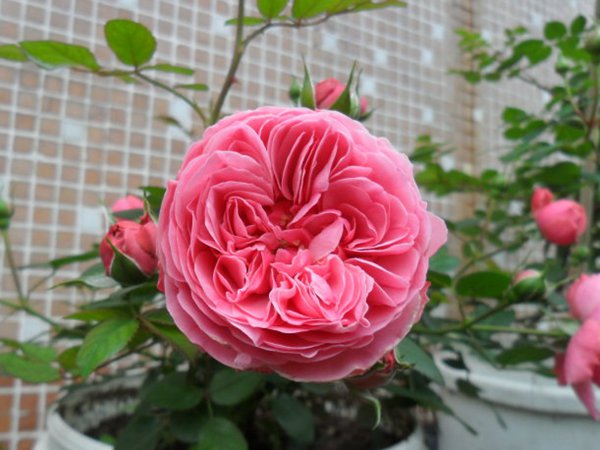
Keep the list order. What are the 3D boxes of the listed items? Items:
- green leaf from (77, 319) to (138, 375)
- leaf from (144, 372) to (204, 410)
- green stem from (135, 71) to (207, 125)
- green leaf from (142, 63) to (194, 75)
[{"bbox_3d":[-0.106,0.068,0.260,0.022,0.043,0.006,29,-20,38],"label":"green leaf"},{"bbox_3d":[-0.086,0.114,0.320,0.042,0.030,0.008,-5,-42,-6],"label":"leaf"},{"bbox_3d":[-0.078,-0.079,0.285,0.058,0.008,0.007,37,6,12],"label":"green stem"},{"bbox_3d":[-0.088,-0.104,0.310,0.036,0.006,0.020,2,-12,-4],"label":"green leaf"}]

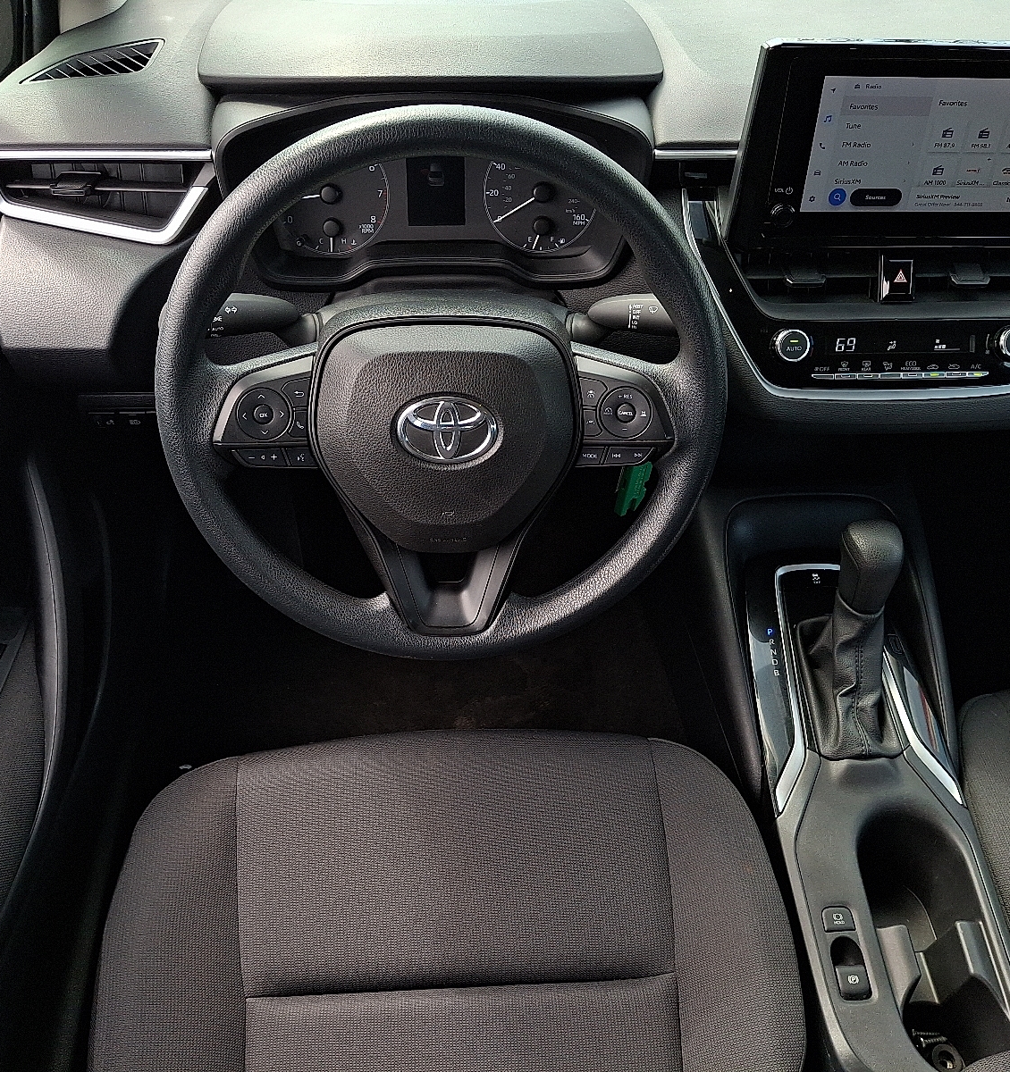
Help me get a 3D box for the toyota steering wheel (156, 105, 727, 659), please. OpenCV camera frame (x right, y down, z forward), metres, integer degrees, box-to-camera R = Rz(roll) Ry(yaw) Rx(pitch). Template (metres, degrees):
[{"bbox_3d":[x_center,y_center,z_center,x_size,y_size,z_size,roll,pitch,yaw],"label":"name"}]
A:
[{"bbox_3d":[-0.040,-0.092,0.697,0.370,0.370,0.100,-2,23,-4],"label":"toyota steering wheel"}]

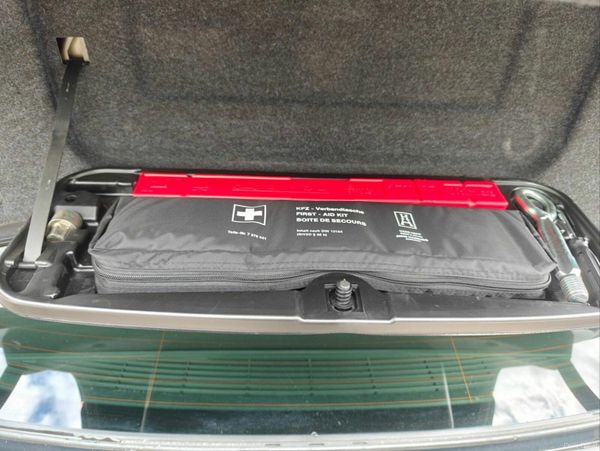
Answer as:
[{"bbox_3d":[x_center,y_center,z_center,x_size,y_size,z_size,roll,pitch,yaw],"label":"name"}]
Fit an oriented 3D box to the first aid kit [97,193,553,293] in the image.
[{"bbox_3d":[0.029,0.024,0.452,0.450,0.058,0.100,2,37,-3],"label":"first aid kit"}]

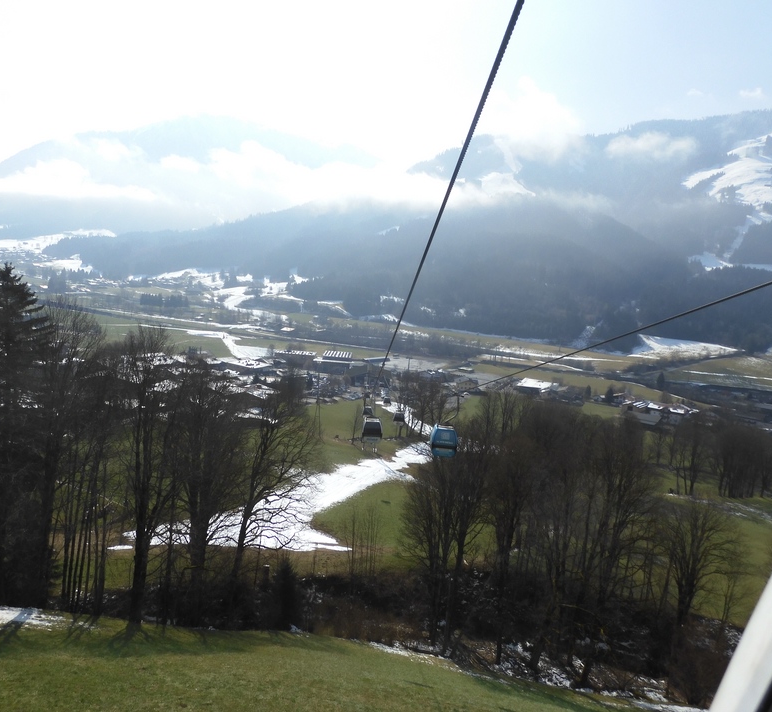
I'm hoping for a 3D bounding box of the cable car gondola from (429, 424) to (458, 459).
[{"bbox_3d":[4.433,6.534,50.500,1.950,2.200,2.000,3,9,-2],"label":"cable car gondola"}]

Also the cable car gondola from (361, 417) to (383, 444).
[{"bbox_3d":[-1.281,6.957,62.500,1.950,2.200,2.000,3,9,-2],"label":"cable car gondola"}]

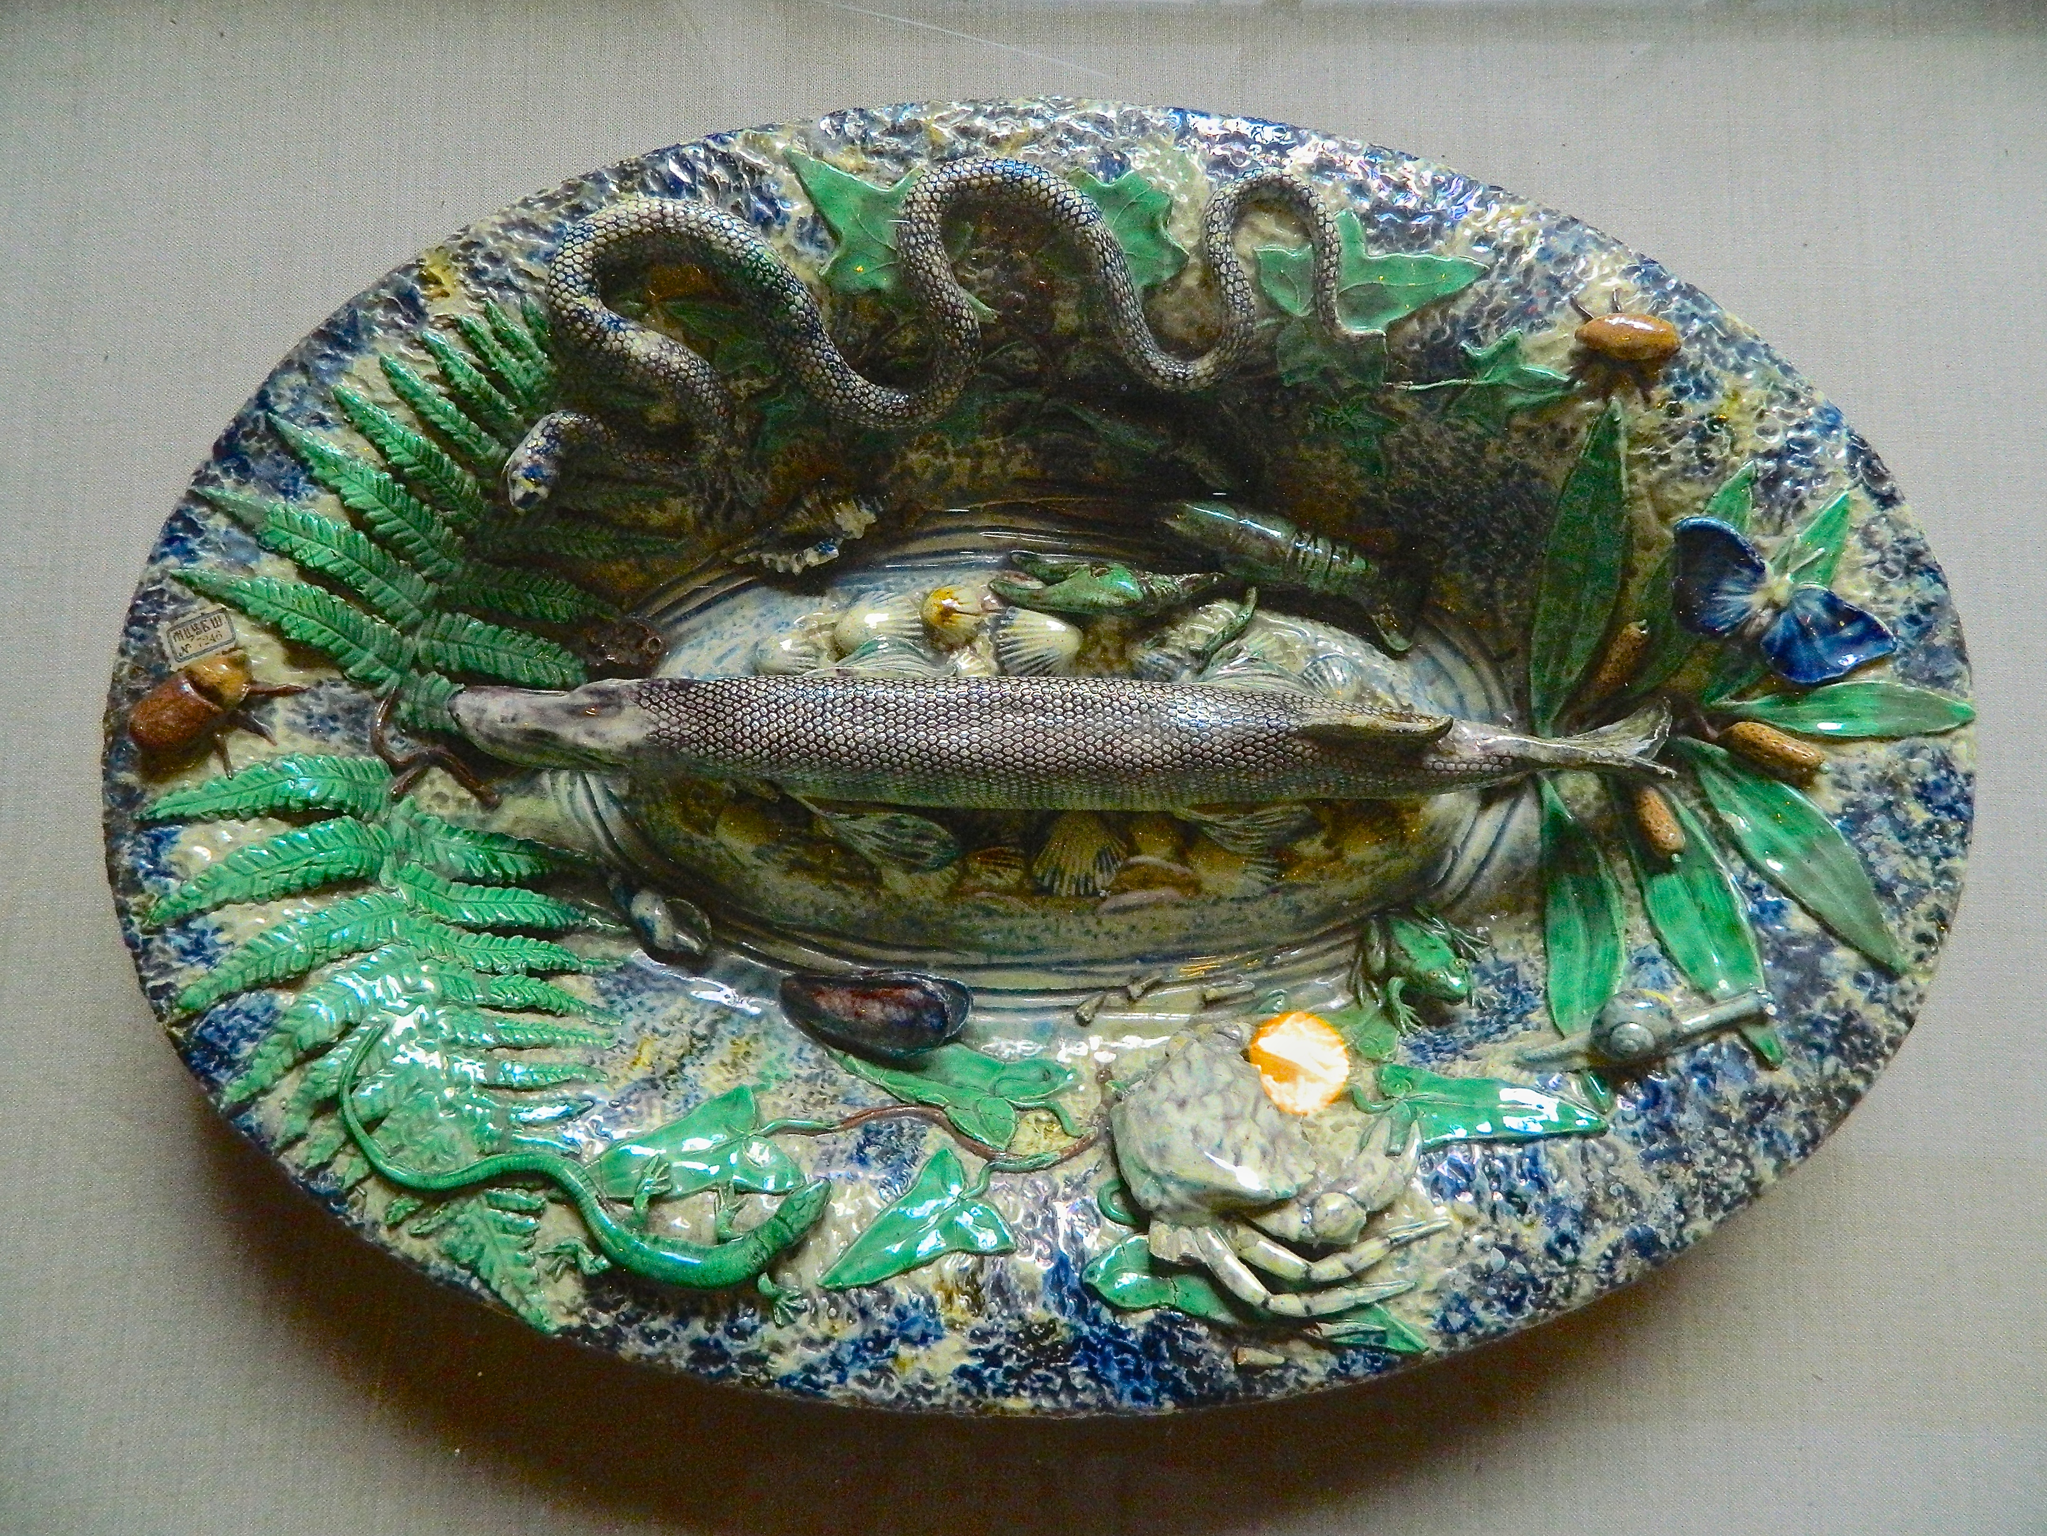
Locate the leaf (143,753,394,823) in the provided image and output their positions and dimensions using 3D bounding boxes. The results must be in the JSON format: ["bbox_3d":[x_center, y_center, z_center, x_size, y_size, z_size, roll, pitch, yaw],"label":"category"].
[{"bbox_3d":[-0.229,0.007,0.451,0.068,0.010,0.018,-10,84,-14],"label":"leaf"}]

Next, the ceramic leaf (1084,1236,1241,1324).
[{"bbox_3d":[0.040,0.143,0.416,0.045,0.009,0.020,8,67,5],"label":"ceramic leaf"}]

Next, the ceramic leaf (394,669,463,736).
[{"bbox_3d":[-0.182,-0.019,0.449,0.020,0.008,0.019,5,85,-13],"label":"ceramic leaf"}]

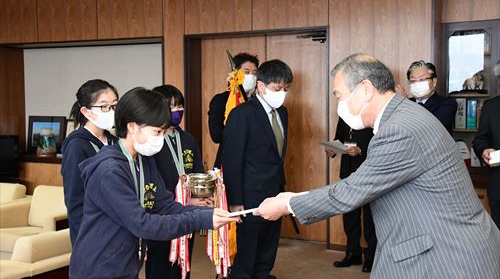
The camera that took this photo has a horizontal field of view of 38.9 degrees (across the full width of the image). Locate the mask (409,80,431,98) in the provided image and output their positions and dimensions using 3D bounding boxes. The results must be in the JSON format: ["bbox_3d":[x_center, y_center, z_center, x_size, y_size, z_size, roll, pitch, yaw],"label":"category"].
[{"bbox_3d":[1.034,-0.311,4.320,0.135,0.110,0.075,-5,5,38],"label":"mask"}]

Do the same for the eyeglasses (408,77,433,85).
[{"bbox_3d":[1.061,-0.363,4.370,0.140,0.042,0.140,-5,5,38],"label":"eyeglasses"}]

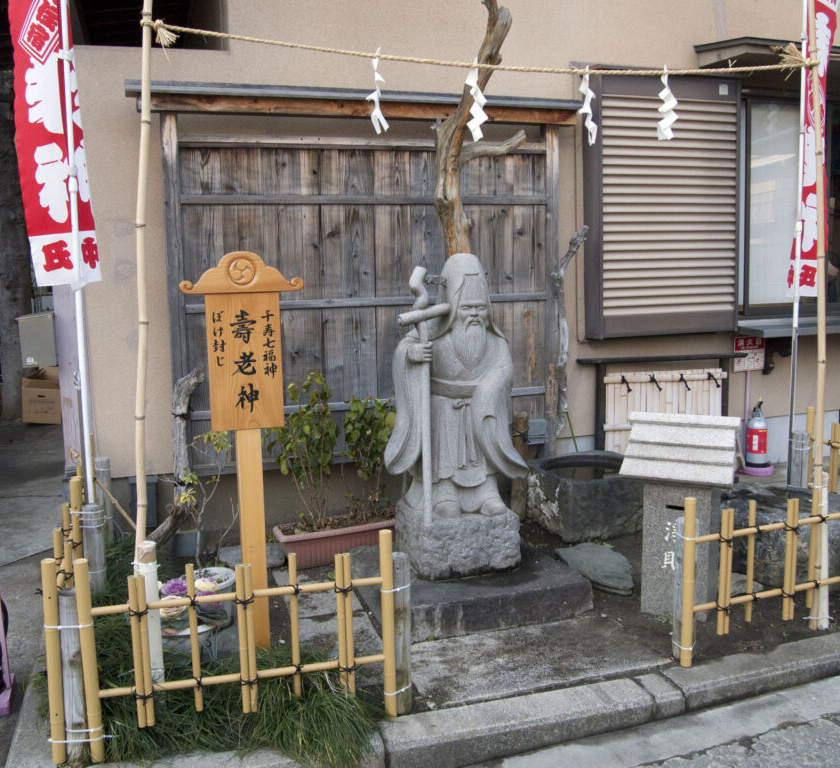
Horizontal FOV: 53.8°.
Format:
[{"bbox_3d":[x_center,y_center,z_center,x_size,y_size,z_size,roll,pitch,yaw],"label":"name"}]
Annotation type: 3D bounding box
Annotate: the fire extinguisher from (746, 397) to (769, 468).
[{"bbox_3d":[2.357,0.339,5.770,0.160,0.475,0.190,-1,7,3],"label":"fire extinguisher"}]

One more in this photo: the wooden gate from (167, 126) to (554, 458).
[{"bbox_3d":[-0.261,-0.445,4.833,2.302,2.080,0.130,-4,8,-18],"label":"wooden gate"}]

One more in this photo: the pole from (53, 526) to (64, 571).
[{"bbox_3d":[-1.468,0.871,3.400,0.030,0.570,0.030,-1,6,0],"label":"pole"}]

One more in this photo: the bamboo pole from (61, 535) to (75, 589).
[{"bbox_3d":[-1.194,0.778,2.861,0.024,0.490,0.024,-4,8,-18],"label":"bamboo pole"}]

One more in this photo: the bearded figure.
[{"bbox_3d":[0.168,-0.006,3.869,0.670,1.201,0.380,-4,8,-18],"label":"bearded figure"}]

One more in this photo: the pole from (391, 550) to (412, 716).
[{"bbox_3d":[-0.080,0.980,3.278,0.086,0.640,0.086,-1,6,0],"label":"pole"}]

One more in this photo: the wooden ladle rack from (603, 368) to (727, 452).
[{"bbox_3d":[1.605,0.202,5.397,0.934,0.577,0.070,-4,8,-18],"label":"wooden ladle rack"}]

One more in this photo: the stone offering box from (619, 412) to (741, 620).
[{"bbox_3d":[1.348,0.651,4.248,0.535,0.995,0.450,2,7,28],"label":"stone offering box"}]

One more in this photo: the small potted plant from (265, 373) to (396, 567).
[{"bbox_3d":[-0.508,0.483,4.952,0.810,1.100,0.360,-4,7,-24],"label":"small potted plant"}]

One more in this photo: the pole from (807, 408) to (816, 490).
[{"bbox_3d":[2.793,0.467,5.932,0.050,0.610,0.050,-1,6,0],"label":"pole"}]

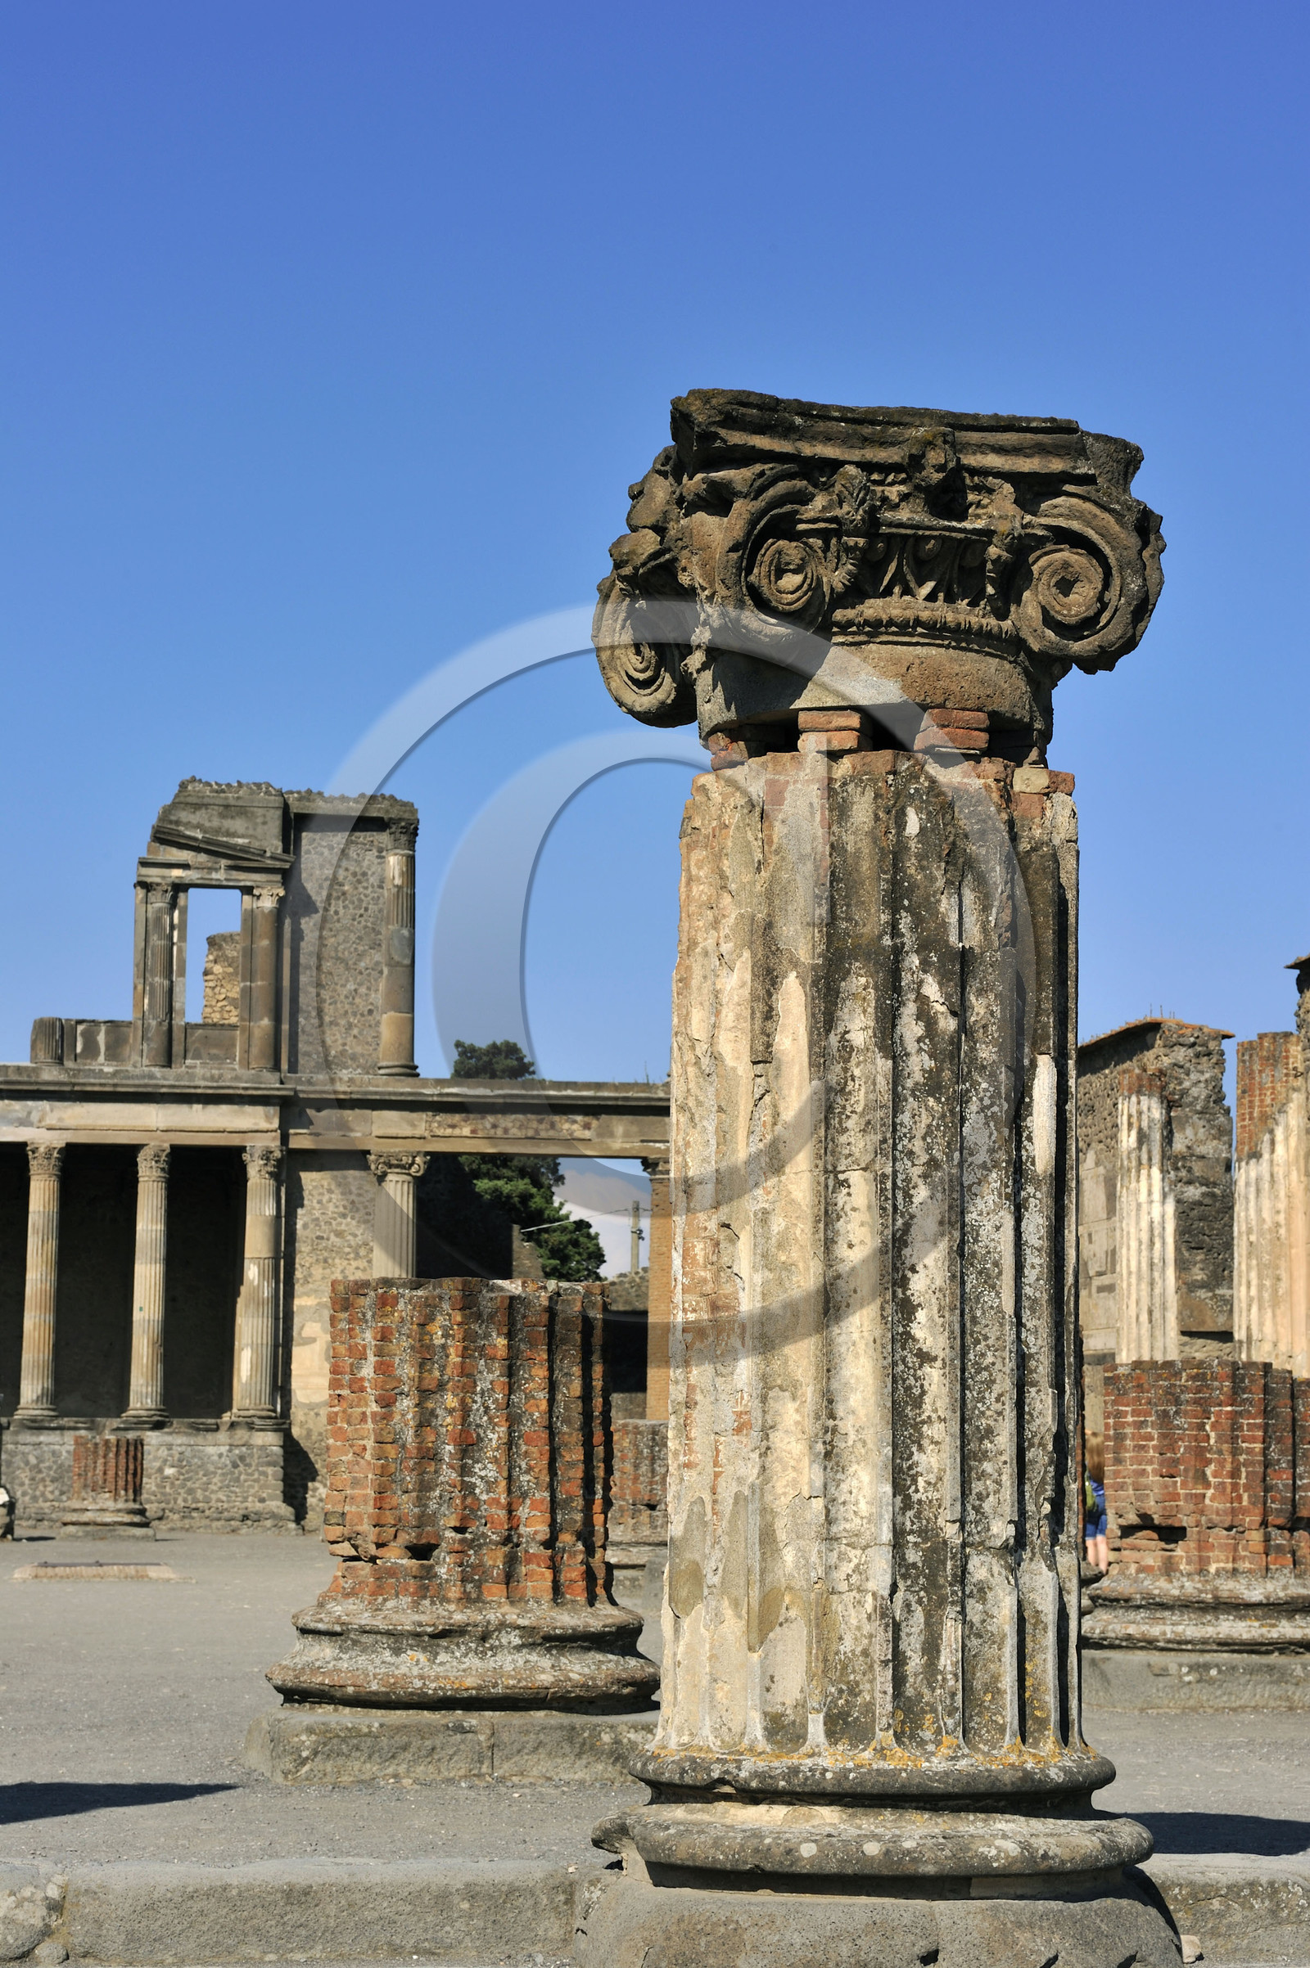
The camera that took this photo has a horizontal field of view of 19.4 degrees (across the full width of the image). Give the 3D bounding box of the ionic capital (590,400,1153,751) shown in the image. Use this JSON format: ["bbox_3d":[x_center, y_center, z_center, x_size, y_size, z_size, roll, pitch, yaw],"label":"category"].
[{"bbox_3d":[0.602,-1.070,10.785,1.330,0.790,1.330,2,-7,-10],"label":"ionic capital"}]

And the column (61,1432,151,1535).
[{"bbox_3d":[-8.393,7.679,58.500,1.420,1.560,1.420,2,-7,-9],"label":"column"}]

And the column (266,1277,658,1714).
[{"bbox_3d":[-0.707,1.923,14.386,1.480,1.560,1.480,2,-7,-10],"label":"column"}]

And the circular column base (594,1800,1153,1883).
[{"bbox_3d":[0.596,2.325,10.450,1.530,0.165,1.530,0,-7,0],"label":"circular column base"}]

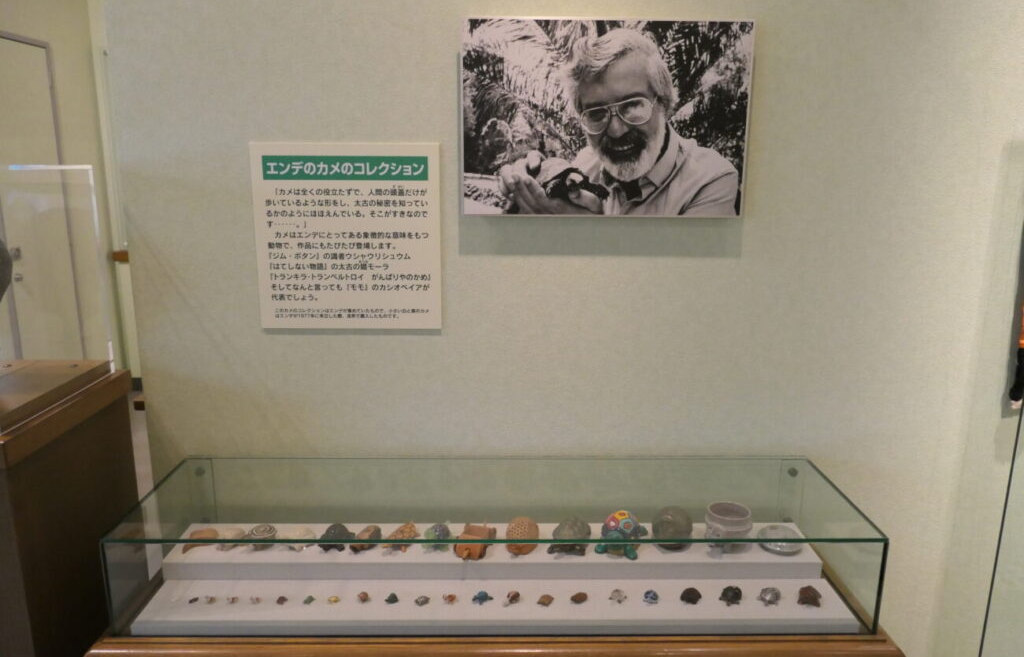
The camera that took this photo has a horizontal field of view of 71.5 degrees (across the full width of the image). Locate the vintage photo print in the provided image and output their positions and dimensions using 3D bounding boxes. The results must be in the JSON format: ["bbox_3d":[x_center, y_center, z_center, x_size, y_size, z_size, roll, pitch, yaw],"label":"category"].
[{"bbox_3d":[0.156,-0.349,1.200,0.477,0.318,0.027,0,12,-1],"label":"vintage photo print"}]

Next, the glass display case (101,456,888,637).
[{"bbox_3d":[-0.024,0.357,1.210,1.163,0.160,0.298,0,12,-1],"label":"glass display case"}]

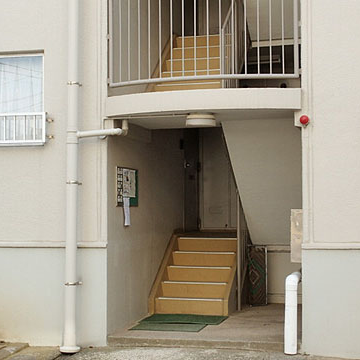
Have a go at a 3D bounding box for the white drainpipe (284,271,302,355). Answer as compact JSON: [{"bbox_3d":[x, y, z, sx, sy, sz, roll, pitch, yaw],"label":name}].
[{"bbox_3d":[1.091,1.283,8.420,0.165,0.787,0.167,-1,-2,14],"label":"white drainpipe"}]

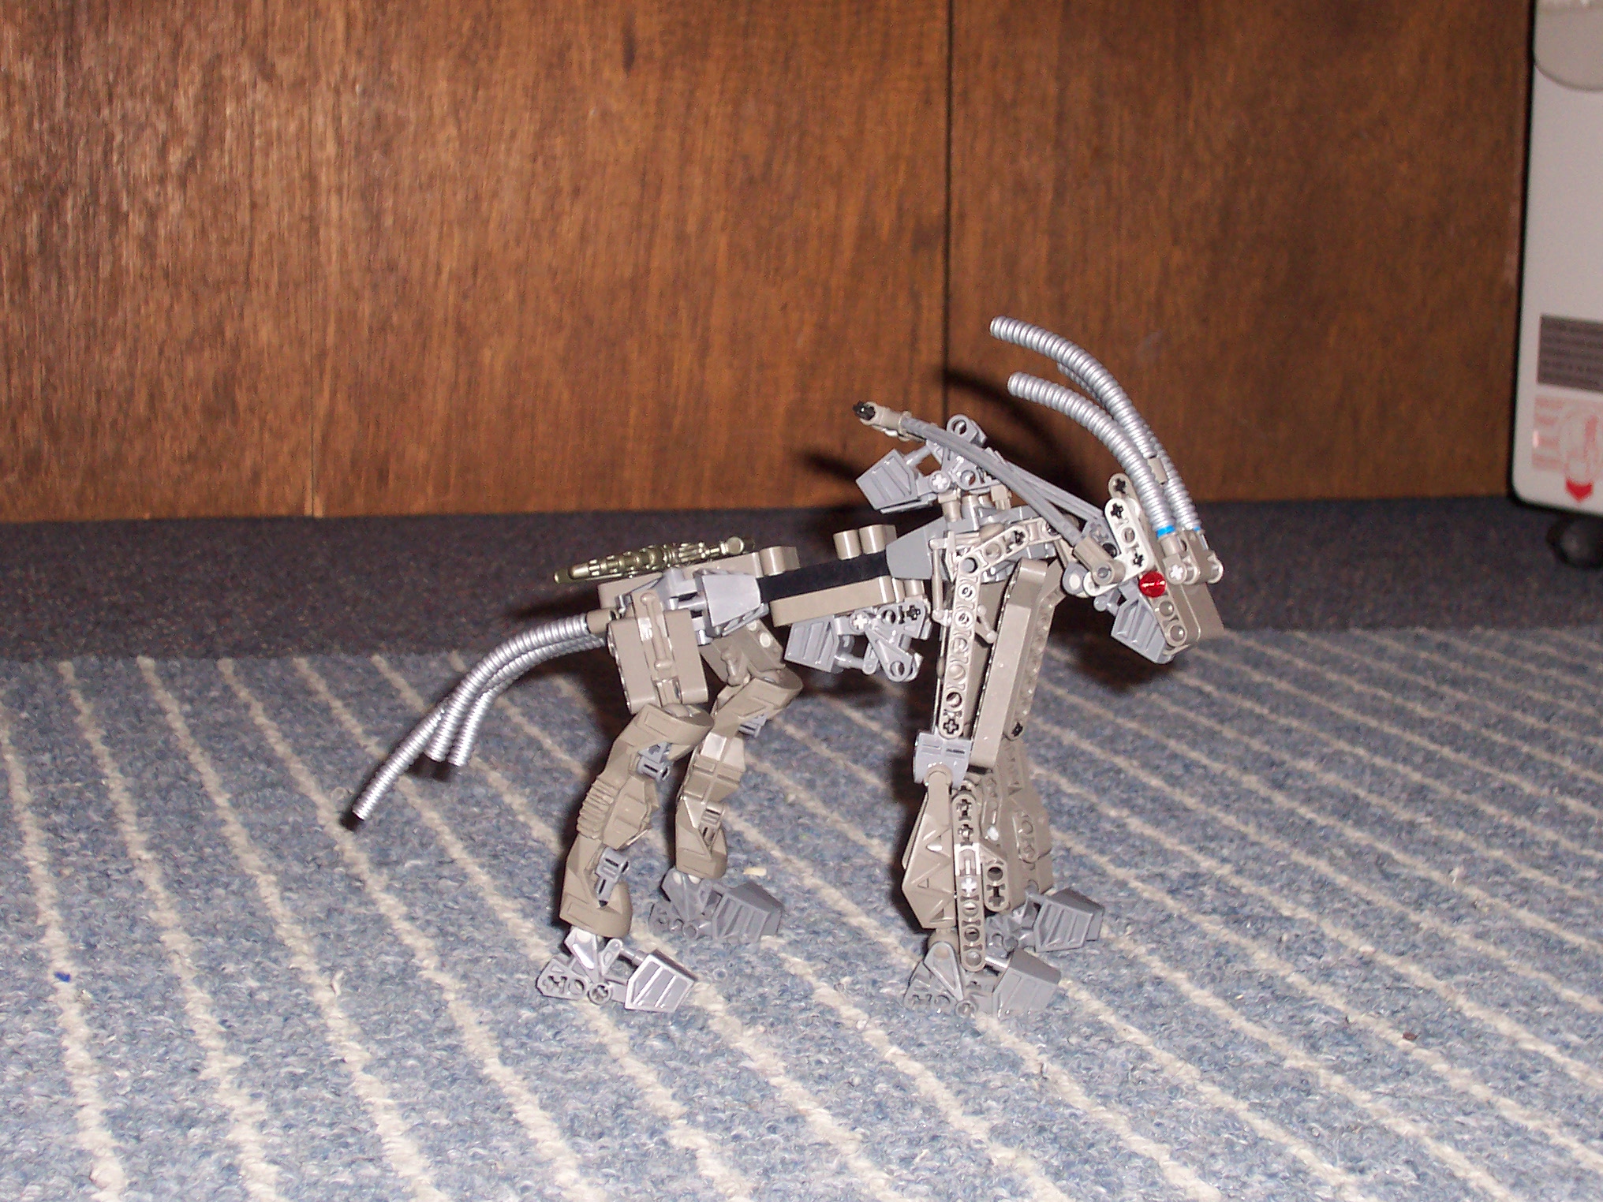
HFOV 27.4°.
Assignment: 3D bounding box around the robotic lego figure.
[{"bbox_3d":[-0.009,0.014,0.985,0.269,0.196,0.119,2,8,9],"label":"robotic lego figure"}]

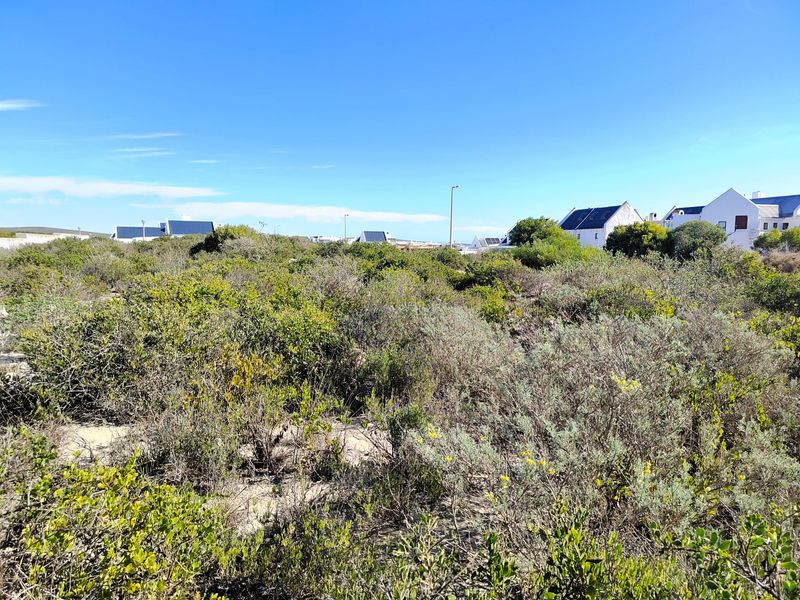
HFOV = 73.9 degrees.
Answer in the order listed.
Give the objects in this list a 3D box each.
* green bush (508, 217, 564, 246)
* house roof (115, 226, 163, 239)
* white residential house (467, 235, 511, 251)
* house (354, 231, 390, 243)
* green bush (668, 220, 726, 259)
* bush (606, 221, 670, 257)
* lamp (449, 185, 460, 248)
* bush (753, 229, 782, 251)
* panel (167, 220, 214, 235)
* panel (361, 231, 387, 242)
[{"bbox_3d":[10.786,-5.373,42.000,4.100,2.500,3.600,3,7,14],"label":"green bush"},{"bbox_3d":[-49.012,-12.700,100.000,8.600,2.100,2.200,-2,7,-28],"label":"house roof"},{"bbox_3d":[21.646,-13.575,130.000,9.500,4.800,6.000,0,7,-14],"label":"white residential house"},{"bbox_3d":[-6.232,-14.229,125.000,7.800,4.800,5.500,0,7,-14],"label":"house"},{"bbox_3d":[20.710,-4.142,37.000,3.700,2.800,3.400,6,7,30],"label":"green bush"},{"bbox_3d":[17.052,-4.325,38.000,4.200,2.700,3.700,5,7,24],"label":"bush"},{"bbox_3d":[5.742,-8.271,56.000,0.900,7.800,0.250,1,7,-9],"label":"lamp"},{"bbox_3d":[31.893,-5.193,46.000,2.200,2.000,2.100,6,7,30],"label":"bush"},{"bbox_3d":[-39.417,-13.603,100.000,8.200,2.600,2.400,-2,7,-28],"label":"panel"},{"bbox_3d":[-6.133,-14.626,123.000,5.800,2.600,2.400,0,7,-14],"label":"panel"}]

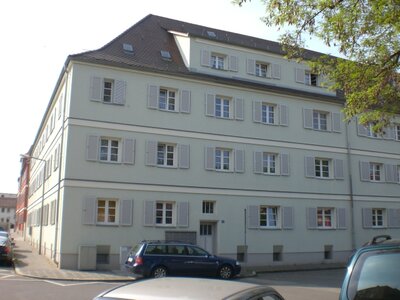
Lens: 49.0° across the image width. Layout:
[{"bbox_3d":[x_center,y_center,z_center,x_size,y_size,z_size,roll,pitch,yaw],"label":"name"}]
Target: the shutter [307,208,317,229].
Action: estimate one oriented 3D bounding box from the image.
[{"bbox_3d":[6.701,4.108,26.235,0.760,1.270,0.050,5,-12,-24],"label":"shutter"}]

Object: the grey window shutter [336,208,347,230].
[{"bbox_3d":[8.804,4.255,27.153,0.720,1.270,0.050,5,-12,-24],"label":"grey window shutter"}]

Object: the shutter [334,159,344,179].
[{"bbox_3d":[9.143,1.246,28.726,0.710,1.360,0.050,5,-13,-23],"label":"shutter"}]

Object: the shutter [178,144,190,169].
[{"bbox_3d":[-0.810,0.351,23.550,0.650,1.330,0.050,5,-12,-24],"label":"shutter"}]

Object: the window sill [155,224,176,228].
[{"bbox_3d":[-1.771,3.857,22.501,1.130,0.120,0.200,5,-12,-24],"label":"window sill"}]

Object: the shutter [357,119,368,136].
[{"bbox_3d":[10.843,-1.540,29.265,0.930,1.320,0.050,5,-12,-24],"label":"shutter"}]

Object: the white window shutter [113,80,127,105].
[{"bbox_3d":[-4.136,-2.945,22.689,0.650,1.330,0.050,5,-12,-24],"label":"white window shutter"}]

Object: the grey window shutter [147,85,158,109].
[{"bbox_3d":[-2.490,-2.818,23.417,0.670,1.340,0.050,5,-12,-24],"label":"grey window shutter"}]

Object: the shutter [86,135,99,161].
[{"bbox_3d":[-5.248,-0.113,21.593,0.600,1.250,0.050,5,-12,-24],"label":"shutter"}]

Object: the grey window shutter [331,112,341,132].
[{"bbox_3d":[9.172,-1.843,29.371,0.720,1.360,0.050,5,-13,-23],"label":"grey window shutter"}]

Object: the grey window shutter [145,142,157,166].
[{"bbox_3d":[-2.628,0.169,23.706,0.620,1.360,0.050,5,-13,-23],"label":"grey window shutter"}]

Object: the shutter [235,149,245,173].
[{"bbox_3d":[2.269,0.621,24.906,0.640,1.360,0.050,5,-12,-24],"label":"shutter"}]

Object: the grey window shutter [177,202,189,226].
[{"bbox_3d":[-0.836,3.364,22.924,0.550,1.275,0.050,5,-12,-24],"label":"grey window shutter"}]

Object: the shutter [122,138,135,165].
[{"bbox_3d":[-3.763,0.059,23.223,0.620,1.360,0.050,5,-13,-23],"label":"shutter"}]

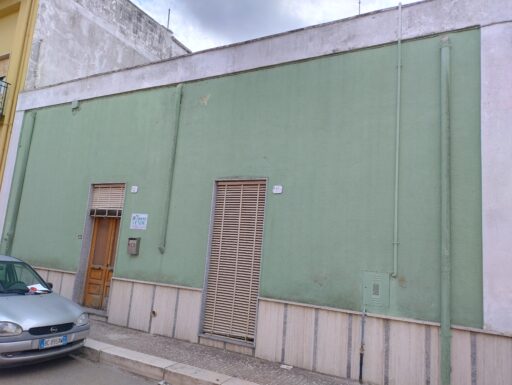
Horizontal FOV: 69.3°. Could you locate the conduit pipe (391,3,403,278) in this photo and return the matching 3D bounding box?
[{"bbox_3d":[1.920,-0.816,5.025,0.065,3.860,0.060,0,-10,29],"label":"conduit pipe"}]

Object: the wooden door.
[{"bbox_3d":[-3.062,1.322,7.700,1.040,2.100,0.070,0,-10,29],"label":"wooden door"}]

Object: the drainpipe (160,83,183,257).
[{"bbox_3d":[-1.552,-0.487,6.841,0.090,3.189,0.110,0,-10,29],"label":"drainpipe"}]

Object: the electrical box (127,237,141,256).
[{"bbox_3d":[-2.292,1.019,6.984,0.220,0.305,0.085,0,-10,29],"label":"electrical box"}]

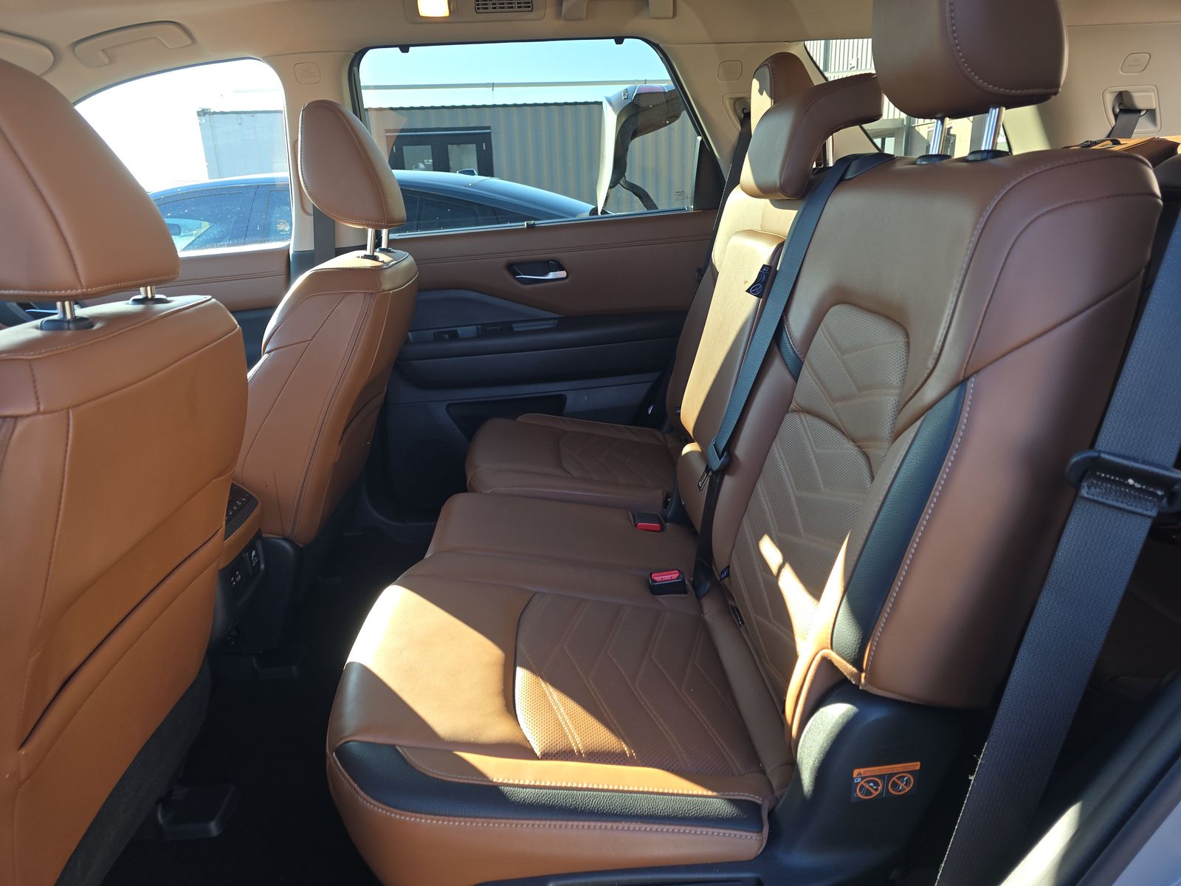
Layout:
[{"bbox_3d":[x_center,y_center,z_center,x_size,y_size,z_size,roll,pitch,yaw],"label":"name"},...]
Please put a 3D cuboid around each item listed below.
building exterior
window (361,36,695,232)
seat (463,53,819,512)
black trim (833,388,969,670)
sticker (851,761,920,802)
[{"bbox_3d":[-2.041,-5.926,17.609,11.800,2.800,2.440,-3,19,-4],"label":"building exterior"},{"bbox_3d":[-0.140,-0.725,1.890,0.820,0.430,0.030,-2,43,1],"label":"window"},{"bbox_3d":[0.110,-0.320,1.631,0.720,0.875,0.500,-2,18,1],"label":"seat"},{"bbox_3d":[0.279,0.076,0.707,0.050,0.272,0.035,21,19,19],"label":"black trim"},{"bbox_3d":[0.283,0.326,0.750,0.063,0.038,0.003,-2,21,1],"label":"sticker"}]

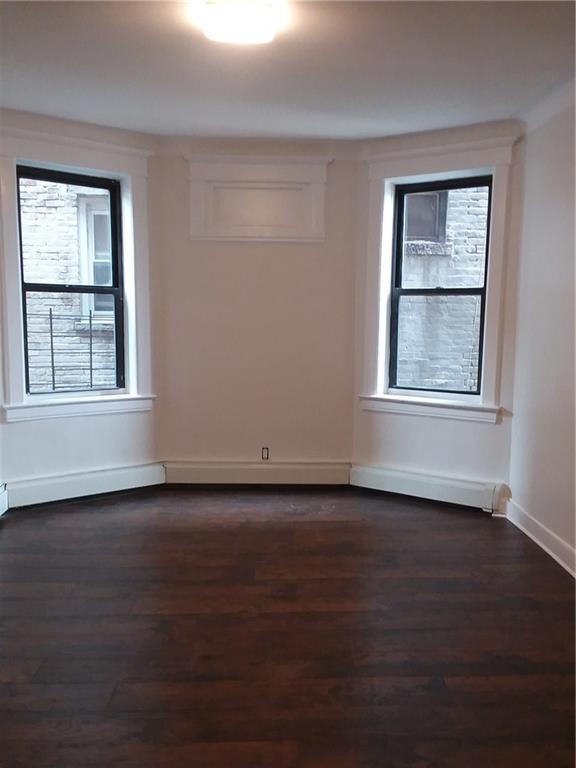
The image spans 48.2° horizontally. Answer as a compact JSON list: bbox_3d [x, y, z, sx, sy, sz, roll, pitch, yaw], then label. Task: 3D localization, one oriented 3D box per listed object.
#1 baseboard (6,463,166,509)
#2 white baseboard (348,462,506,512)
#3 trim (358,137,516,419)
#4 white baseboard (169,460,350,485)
[{"bbox_3d":[-1.514,0.761,4.951,1.222,0.193,0.069,-4,8,-36],"label":"baseboard"},{"bbox_3d":[1.048,0.791,5.014,1.212,0.196,0.069,5,7,32],"label":"white baseboard"},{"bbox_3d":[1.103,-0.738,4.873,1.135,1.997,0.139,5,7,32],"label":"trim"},{"bbox_3d":[-0.246,0.737,5.332,1.519,0.188,0.069,1,6,0],"label":"white baseboard"}]

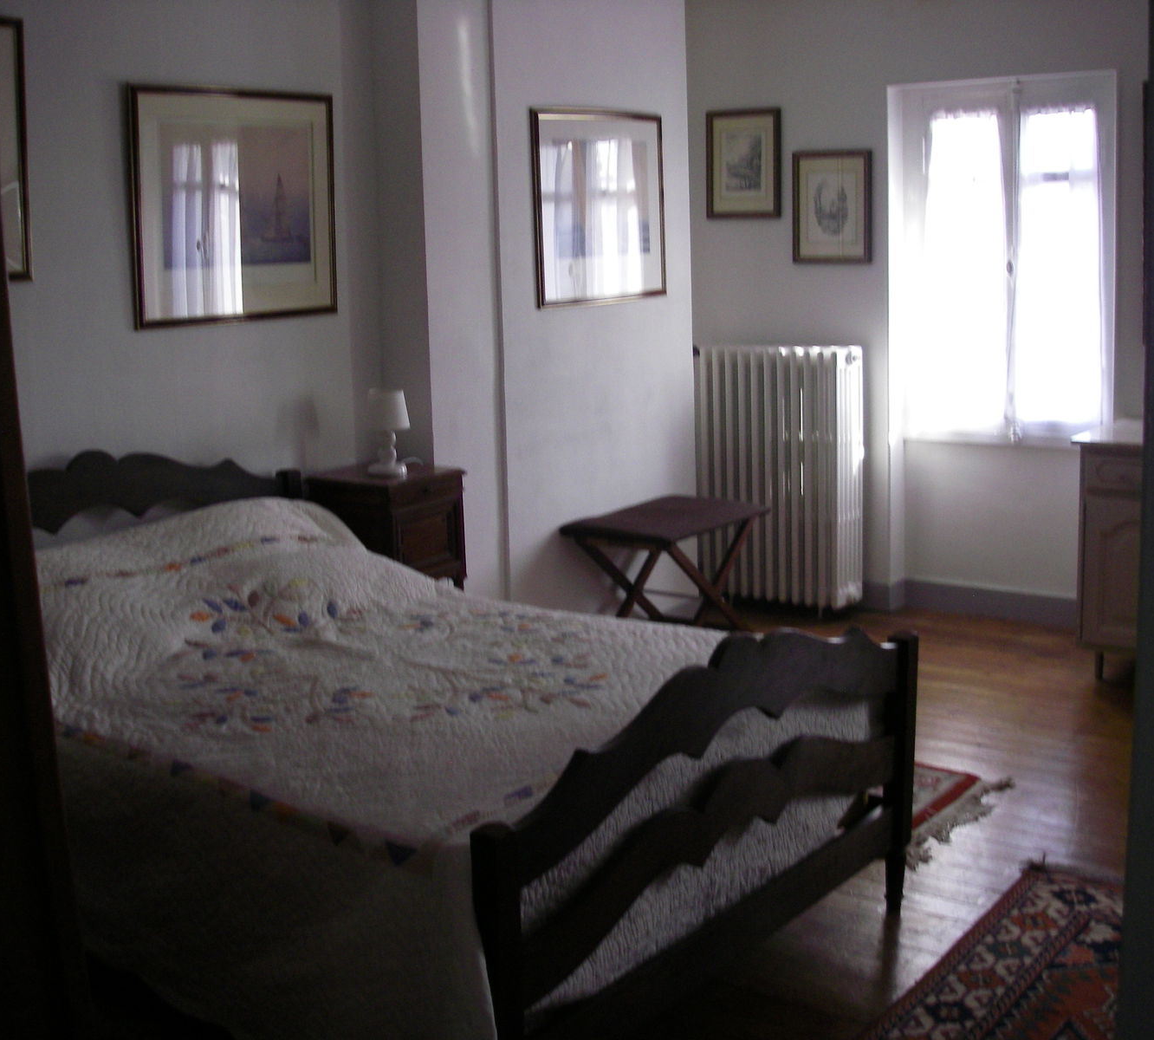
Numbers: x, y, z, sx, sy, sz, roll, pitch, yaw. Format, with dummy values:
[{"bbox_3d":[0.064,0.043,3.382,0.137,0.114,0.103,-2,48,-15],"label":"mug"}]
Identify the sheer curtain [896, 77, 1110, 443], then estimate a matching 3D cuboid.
[{"bbox_3d":[1.593,-0.950,5.733,0.836,1.261,0.053,7,14,39],"label":"sheer curtain"}]

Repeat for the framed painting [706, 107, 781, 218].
[{"bbox_3d":[0.671,-1.466,6.258,0.361,0.439,0.030,7,14,39],"label":"framed painting"}]

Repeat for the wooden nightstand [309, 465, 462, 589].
[{"bbox_3d":[-0.579,0.259,4.784,0.357,0.813,0.342,7,14,39],"label":"wooden nightstand"}]

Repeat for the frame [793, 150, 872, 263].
[{"bbox_3d":[0.996,-1.240,6.024,0.352,0.434,0.030,7,14,39],"label":"frame"}]

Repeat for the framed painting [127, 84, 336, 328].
[{"bbox_3d":[-0.973,-0.903,4.376,0.027,0.647,0.713,7,14,39],"label":"framed painting"}]

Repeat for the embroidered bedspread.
[{"bbox_3d":[-0.462,0.421,3.404,1.892,0.745,1.452,7,14,39],"label":"embroidered bedspread"}]

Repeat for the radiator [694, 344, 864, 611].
[{"bbox_3d":[0.819,-0.178,6.191,0.669,1.087,0.198,7,14,39],"label":"radiator"}]

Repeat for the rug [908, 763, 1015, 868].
[{"bbox_3d":[0.494,0.719,4.321,1.322,0.012,0.714,7,14,39],"label":"rug"}]

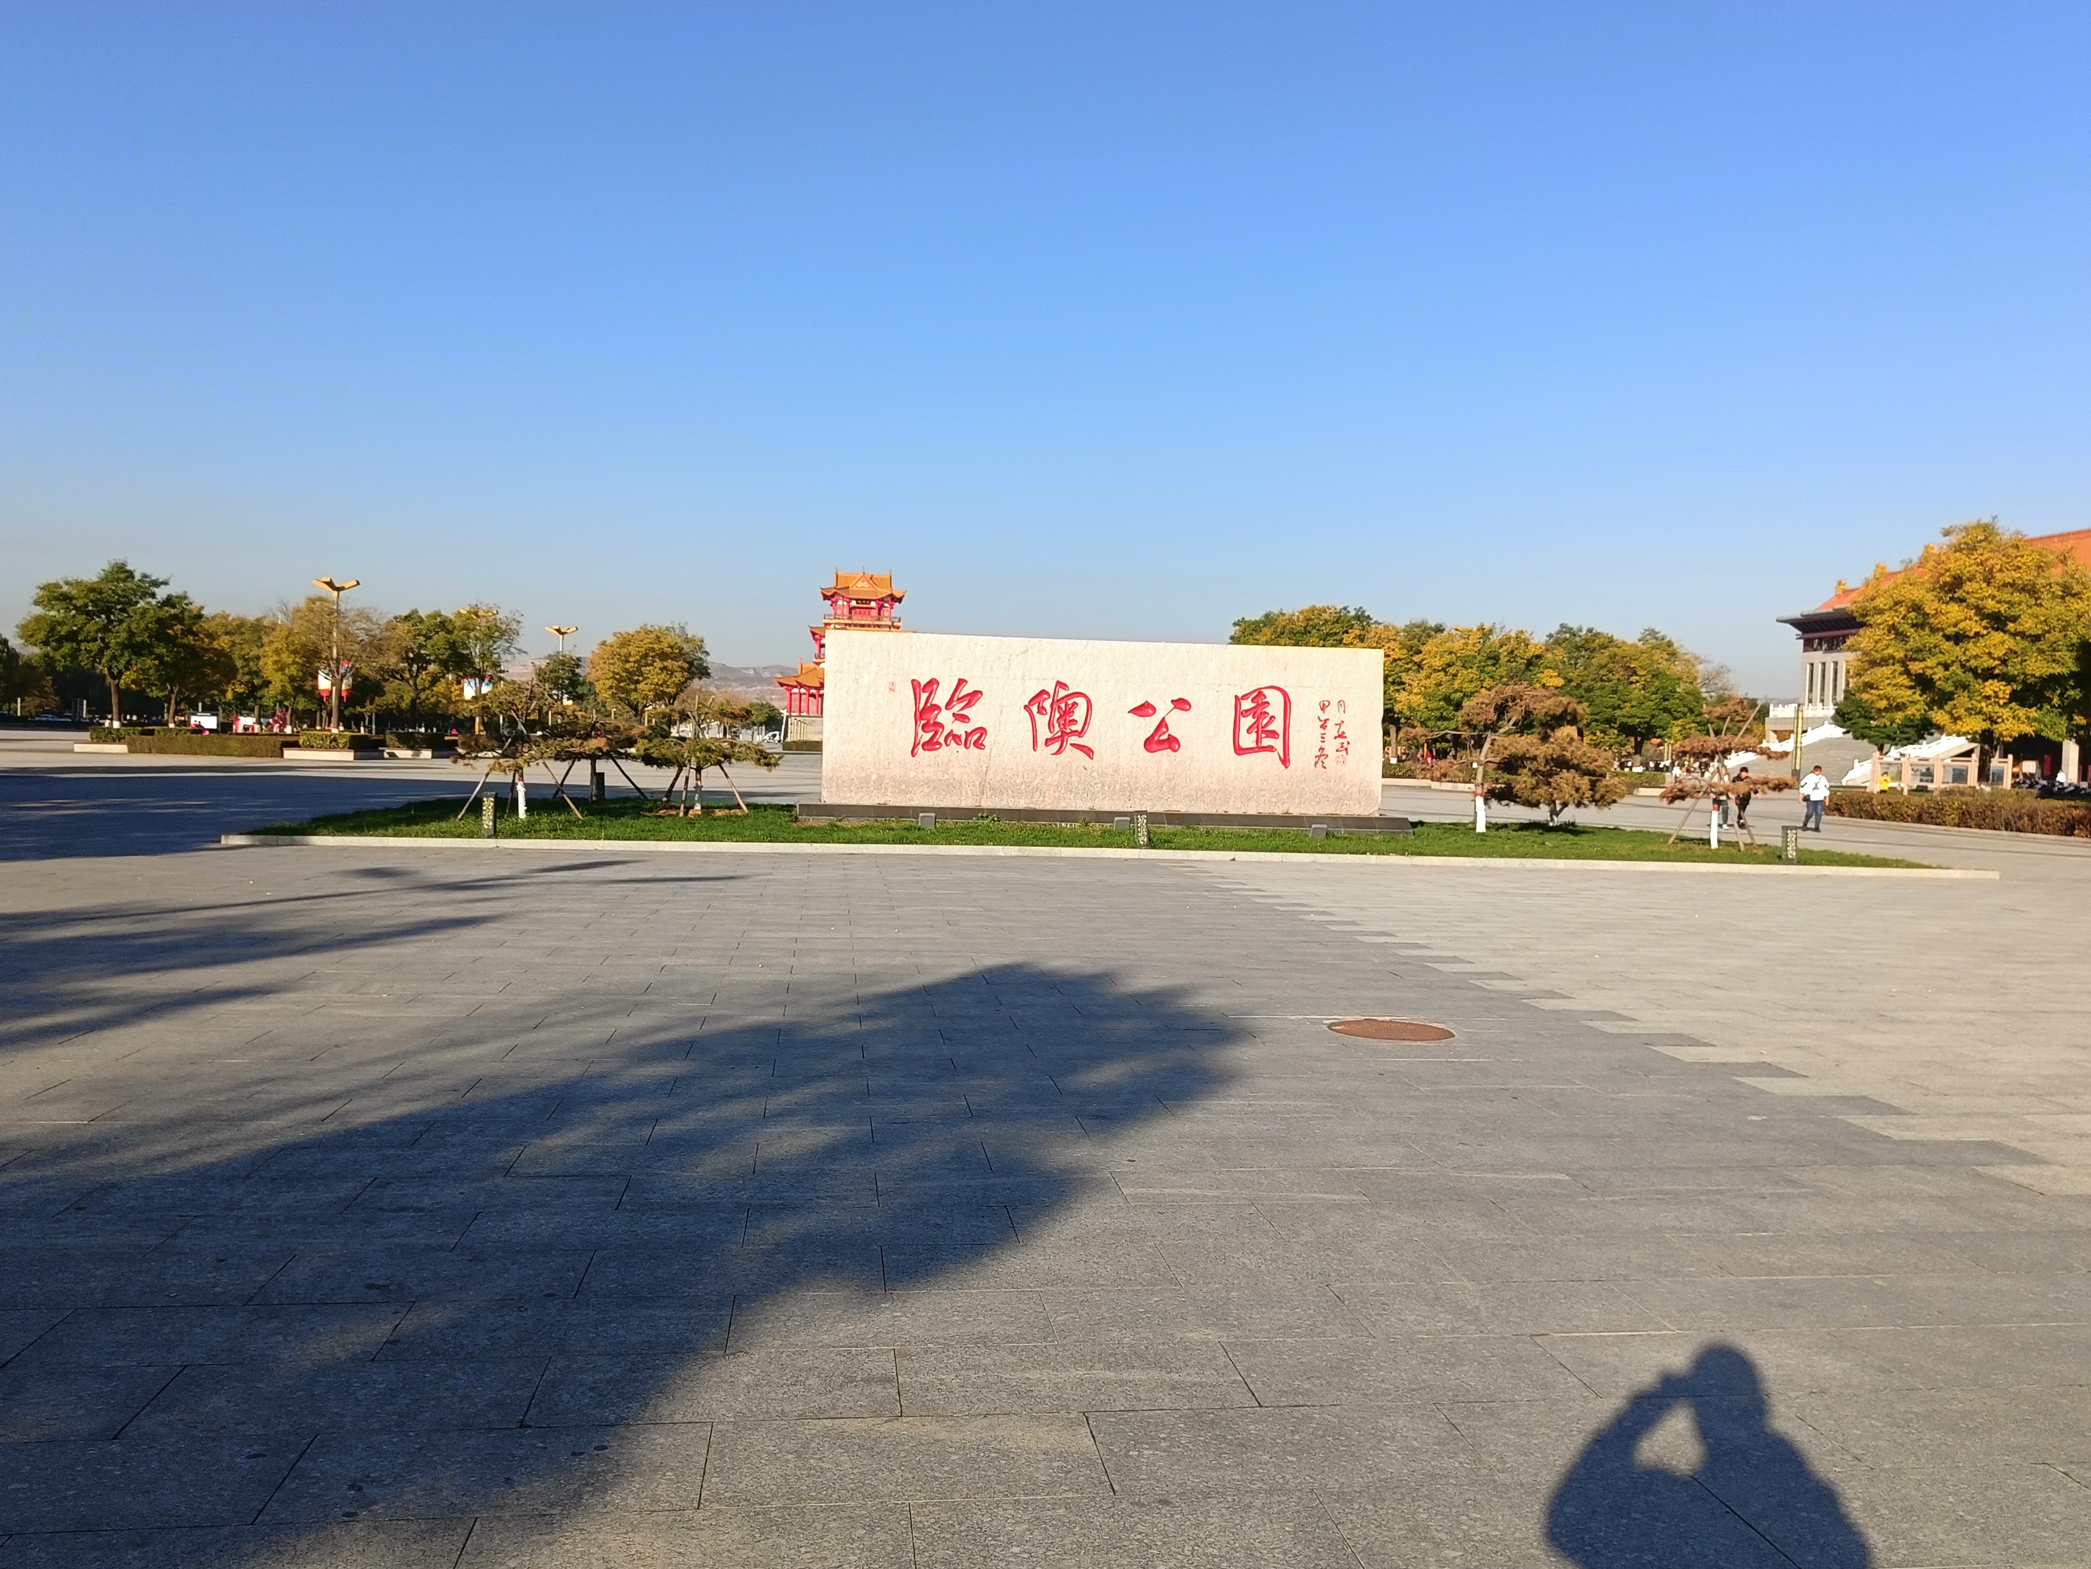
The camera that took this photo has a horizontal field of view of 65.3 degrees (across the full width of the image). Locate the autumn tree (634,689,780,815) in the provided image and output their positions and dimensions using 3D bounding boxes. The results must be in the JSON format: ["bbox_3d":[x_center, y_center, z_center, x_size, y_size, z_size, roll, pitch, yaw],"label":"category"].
[{"bbox_3d":[-6.836,-0.708,32.972,2.942,2.450,2.800,2,1,0],"label":"autumn tree"}]

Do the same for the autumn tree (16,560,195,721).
[{"bbox_3d":[-46.034,-6.530,80.000,8.600,8.810,8.200,1,1,-8],"label":"autumn tree"}]

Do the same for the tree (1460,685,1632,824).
[{"bbox_3d":[10.869,-0.628,35.464,3.733,3.115,3.300,2,1,0],"label":"tree"}]

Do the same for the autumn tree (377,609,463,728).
[{"bbox_3d":[-33.034,-5.557,86.000,4.900,7.410,5.000,1,1,-8],"label":"autumn tree"}]

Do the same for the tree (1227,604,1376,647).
[{"bbox_3d":[13.251,-4.769,84.000,7.800,8.720,7.600,1,1,-8],"label":"tree"}]

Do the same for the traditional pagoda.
[{"bbox_3d":[-22.311,-14.913,198.000,20.500,22.330,20.000,1,1,-9],"label":"traditional pagoda"}]

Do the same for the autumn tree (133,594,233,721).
[{"bbox_3d":[-50.665,-6.700,95.894,5.769,9.160,6.000,2,1,0],"label":"autumn tree"}]

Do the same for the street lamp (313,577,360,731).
[{"bbox_3d":[-38.205,-6.360,87.888,2.556,9.710,2.200,2,1,0],"label":"street lamp"}]

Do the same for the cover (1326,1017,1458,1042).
[{"bbox_3d":[2.075,1.485,9.773,0.768,0.040,0.768,2,1,0],"label":"cover"}]

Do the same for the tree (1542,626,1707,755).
[{"bbox_3d":[31.166,-4.128,87.899,8.902,8.730,8.000,2,1,0],"label":"tree"}]

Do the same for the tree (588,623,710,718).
[{"bbox_3d":[-27.421,-6.514,112.893,8.375,9.235,7.800,2,1,0],"label":"tree"}]

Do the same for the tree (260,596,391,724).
[{"bbox_3d":[-34.193,-5.324,77.500,6.300,7.280,6.100,1,1,-8],"label":"tree"}]

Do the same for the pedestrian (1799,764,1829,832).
[{"bbox_3d":[19.935,0.345,42.280,0.700,1.695,0.500,2,1,21],"label":"pedestrian"}]

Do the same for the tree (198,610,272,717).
[{"bbox_3d":[-47.148,-6.302,95.000,4.700,7.470,4.900,1,1,-8],"label":"tree"}]

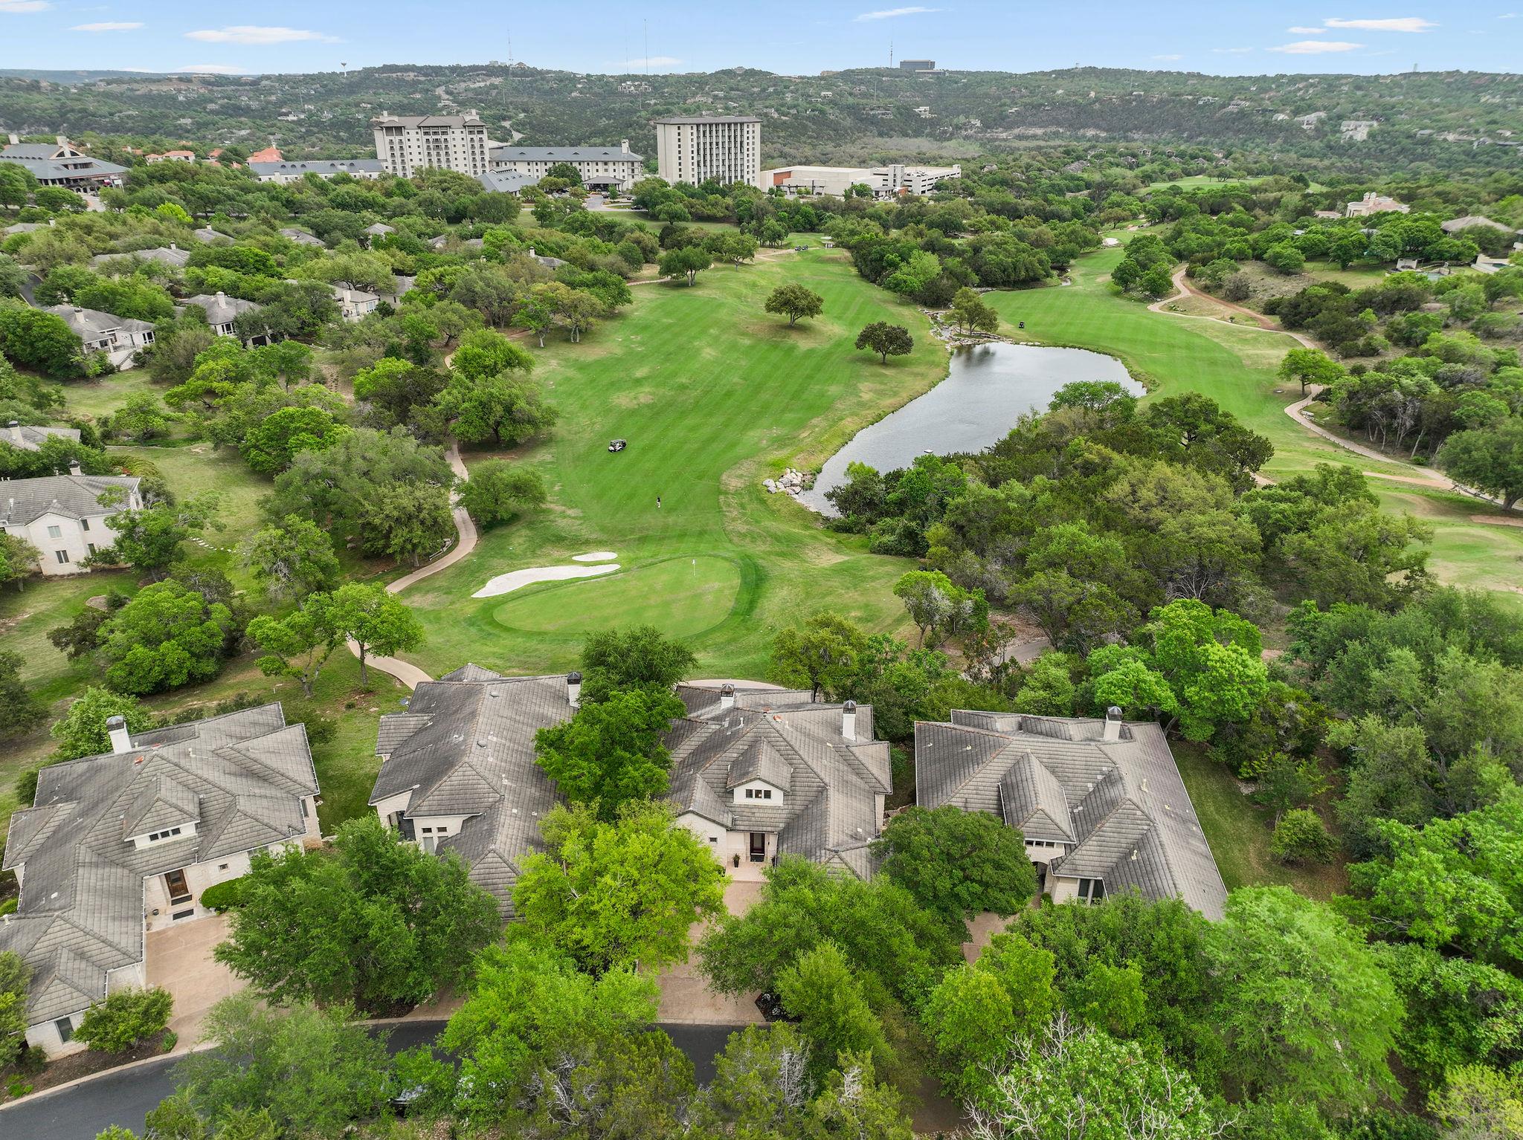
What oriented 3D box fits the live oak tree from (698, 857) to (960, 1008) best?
[{"bbox_3d":[4.100,22.746,65.057,15.700,9.300,11.500,0,25,0],"label":"live oak tree"}]

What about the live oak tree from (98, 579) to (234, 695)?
[{"bbox_3d":[-54.800,6.536,97.667,10.800,10.500,11.000,0,25,0],"label":"live oak tree"}]

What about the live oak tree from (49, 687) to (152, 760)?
[{"bbox_3d":[-55.000,13.302,88.341,7.500,6.600,7.300,0,25,0],"label":"live oak tree"}]

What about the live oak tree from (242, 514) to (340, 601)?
[{"bbox_3d":[-49.000,-0.310,110.420,9.300,10.500,9.200,0,24,0],"label":"live oak tree"}]

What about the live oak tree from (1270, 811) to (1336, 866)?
[{"bbox_3d":[38.360,19.170,75.040,4.400,3.500,4.300,0,24,0],"label":"live oak tree"}]

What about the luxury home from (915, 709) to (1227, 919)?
[{"bbox_3d":[22.000,17.312,78.188,20.700,8.000,28.000,3,25,6],"label":"luxury home"}]

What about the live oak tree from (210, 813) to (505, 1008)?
[{"bbox_3d":[-24.400,21.705,64.688,16.300,11.500,13.500,0,25,0],"label":"live oak tree"}]

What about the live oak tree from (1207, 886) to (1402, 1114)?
[{"bbox_3d":[28.630,23.090,55.990,9.400,12.000,9.600,0,24,0],"label":"live oak tree"}]

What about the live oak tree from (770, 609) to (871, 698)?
[{"bbox_3d":[5.200,8.455,96.128,9.200,9.300,9.000,0,25,0],"label":"live oak tree"}]

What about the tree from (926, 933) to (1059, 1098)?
[{"bbox_3d":[12.220,24.130,57.070,7.100,9.000,7.000,0,24,0],"label":"tree"}]

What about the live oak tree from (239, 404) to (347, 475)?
[{"bbox_3d":[-65.870,-17.870,149.730,14.000,9.700,13.000,0,24,0],"label":"live oak tree"}]

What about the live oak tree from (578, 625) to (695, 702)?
[{"bbox_3d":[-10.900,9.785,92.997,10.400,9.500,10.000,0,25,0],"label":"live oak tree"}]

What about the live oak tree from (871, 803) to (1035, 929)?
[{"bbox_3d":[12.750,19.770,69.800,11.200,6.400,11.000,0,24,0],"label":"live oak tree"}]

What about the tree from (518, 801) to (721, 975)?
[{"bbox_3d":[-8.900,20.963,66.659,13.200,11.200,12.300,0,25,0],"label":"tree"}]

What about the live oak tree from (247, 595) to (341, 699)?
[{"bbox_3d":[-42.600,7.753,96.576,8.200,9.800,8.000,0,25,0],"label":"live oak tree"}]

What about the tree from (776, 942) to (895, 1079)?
[{"bbox_3d":[4.200,25.017,60.598,6.800,8.900,6.800,0,25,0],"label":"tree"}]

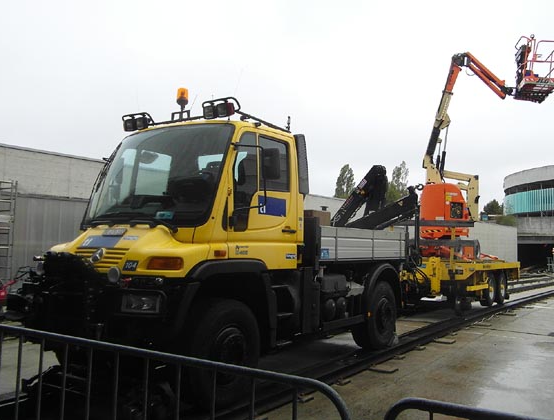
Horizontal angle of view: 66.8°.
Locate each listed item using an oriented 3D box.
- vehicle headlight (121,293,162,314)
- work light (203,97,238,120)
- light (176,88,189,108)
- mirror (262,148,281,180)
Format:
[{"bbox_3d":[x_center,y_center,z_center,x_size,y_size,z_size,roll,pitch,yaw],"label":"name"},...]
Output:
[{"bbox_3d":[-1.236,0.853,3.830,0.350,0.170,0.120,-1,-5,24],"label":"vehicle headlight"},{"bbox_3d":[-0.633,-1.148,4.750,0.390,0.180,0.170,-2,-6,34],"label":"work light"},{"bbox_3d":[-1.143,-1.349,5.080,0.140,0.235,0.140,1,-5,0],"label":"light"},{"bbox_3d":[-0.056,-0.464,4.280,0.165,0.310,0.080,-2,-5,27],"label":"mirror"}]

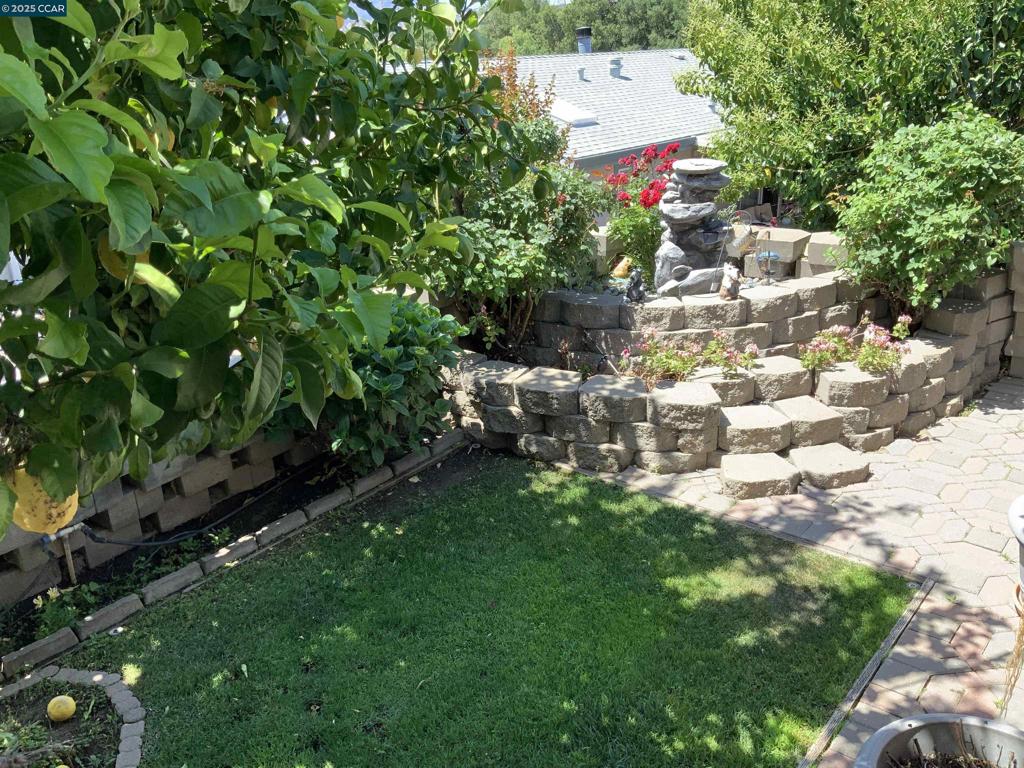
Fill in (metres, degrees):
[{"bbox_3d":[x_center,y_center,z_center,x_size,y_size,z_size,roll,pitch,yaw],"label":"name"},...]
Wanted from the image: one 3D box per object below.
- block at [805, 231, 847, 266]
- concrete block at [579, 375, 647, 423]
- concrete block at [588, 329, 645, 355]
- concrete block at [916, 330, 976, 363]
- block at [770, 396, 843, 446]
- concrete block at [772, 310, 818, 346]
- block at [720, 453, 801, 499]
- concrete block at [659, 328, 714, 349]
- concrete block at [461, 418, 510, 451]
[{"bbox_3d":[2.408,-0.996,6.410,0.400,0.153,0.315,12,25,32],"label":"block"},{"bbox_3d":[0.639,0.078,5.268,0.410,0.154,0.305,5,24,18],"label":"concrete block"},{"bbox_3d":[0.707,-0.324,5.754,0.406,0.150,0.290,3,22,12],"label":"concrete block"},{"bbox_3d":[2.079,-0.179,4.145,0.280,0.103,0.225,-19,26,-37],"label":"concrete block"},{"bbox_3d":[1.785,0.234,5.209,0.370,0.150,0.300,-6,22,-9],"label":"block"},{"bbox_3d":[1.822,-0.400,5.711,0.400,0.153,0.315,-11,23,-23],"label":"concrete block"},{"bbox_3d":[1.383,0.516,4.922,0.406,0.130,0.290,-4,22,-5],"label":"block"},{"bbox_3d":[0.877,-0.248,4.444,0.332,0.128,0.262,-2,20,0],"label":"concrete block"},{"bbox_3d":[-0.089,0.303,5.629,0.416,0.157,0.307,12,26,32],"label":"concrete block"}]

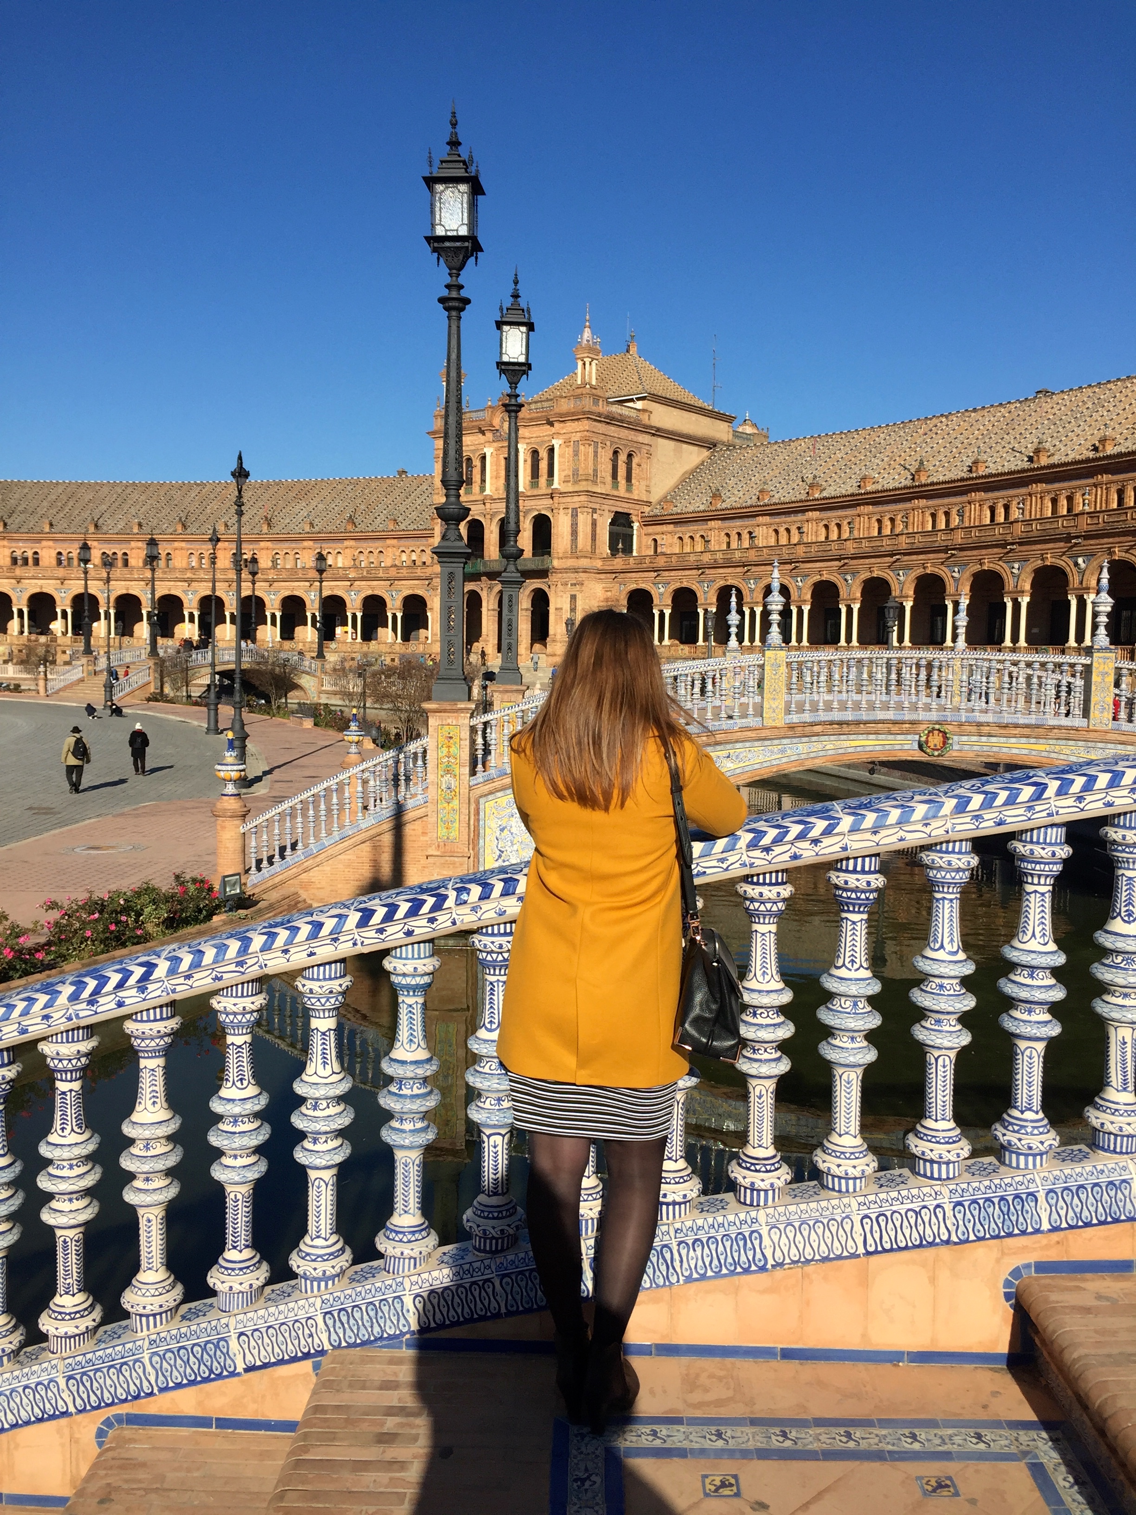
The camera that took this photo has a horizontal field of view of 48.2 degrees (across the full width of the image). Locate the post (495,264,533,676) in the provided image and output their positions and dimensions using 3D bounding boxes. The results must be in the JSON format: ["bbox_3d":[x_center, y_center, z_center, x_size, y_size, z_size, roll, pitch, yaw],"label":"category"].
[{"bbox_3d":[-1.194,-6.058,27.598,0.840,9.064,0.840,1,5,5],"label":"post"}]

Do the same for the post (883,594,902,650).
[{"bbox_3d":[11.195,-3.060,44.208,0.580,5.100,0.580,1,5,0],"label":"post"}]

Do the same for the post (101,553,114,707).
[{"bbox_3d":[-28.003,-7.629,77.236,0.560,9.543,0.560,1,5,0],"label":"post"}]

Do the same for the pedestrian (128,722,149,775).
[{"bbox_3d":[-13.374,-0.285,39.540,0.570,1.629,0.400,-1,5,-19],"label":"pedestrian"}]

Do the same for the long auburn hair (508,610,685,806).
[{"bbox_3d":[0.075,-0.101,2.730,0.380,0.450,0.300,1,5,3],"label":"long auburn hair"}]

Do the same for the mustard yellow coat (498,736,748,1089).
[{"bbox_3d":[0.118,0.291,2.770,0.520,0.790,0.430,1,5,3],"label":"mustard yellow coat"}]

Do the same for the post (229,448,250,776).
[{"bbox_3d":[-9.337,-3.930,36.373,0.570,9.543,0.570,1,5,0],"label":"post"}]

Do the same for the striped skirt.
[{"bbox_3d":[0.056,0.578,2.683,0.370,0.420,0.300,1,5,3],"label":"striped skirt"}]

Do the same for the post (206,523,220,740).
[{"bbox_3d":[-16.118,-5.810,57.757,0.560,9.543,0.560,1,5,0],"label":"post"}]

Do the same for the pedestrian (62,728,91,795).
[{"bbox_3d":[-13.337,0.058,34.307,0.620,1.782,0.420,-1,5,-25],"label":"pedestrian"}]

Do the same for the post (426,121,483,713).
[{"bbox_3d":[-1.776,-5.406,19.504,0.840,9.064,0.840,1,5,5],"label":"post"}]

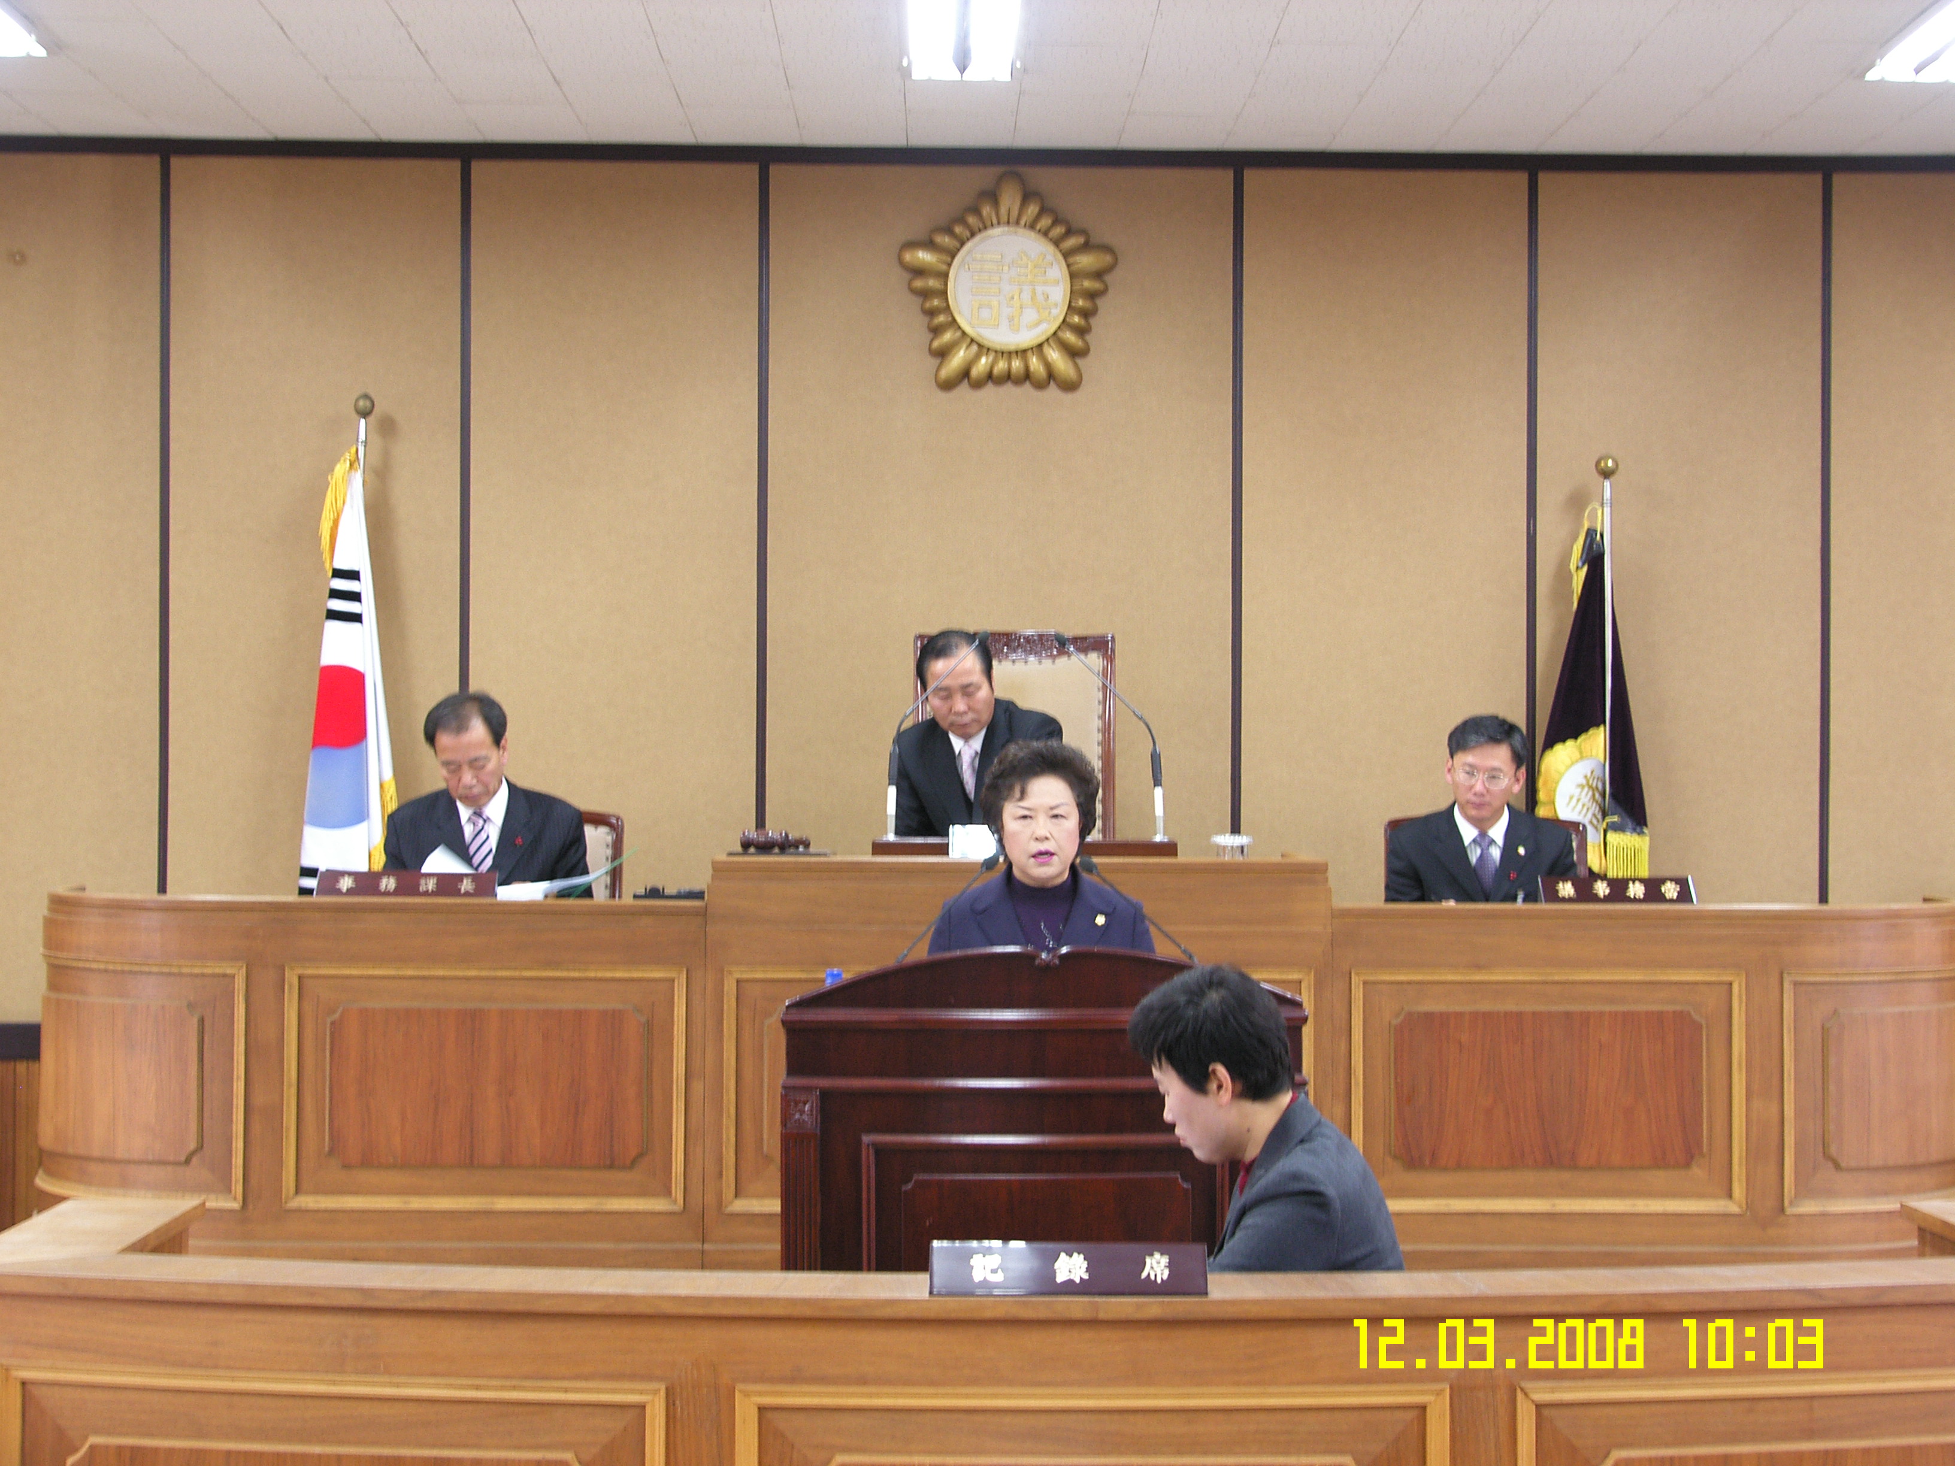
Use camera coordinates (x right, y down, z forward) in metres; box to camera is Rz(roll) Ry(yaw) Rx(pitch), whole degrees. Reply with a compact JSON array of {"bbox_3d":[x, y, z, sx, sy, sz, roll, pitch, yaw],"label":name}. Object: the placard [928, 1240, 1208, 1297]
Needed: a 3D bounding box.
[{"bbox_3d":[0.102,0.604,3.500,0.311,0.062,0.070,0,-1,-1],"label":"placard"}]

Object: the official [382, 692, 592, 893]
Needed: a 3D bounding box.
[{"bbox_3d":[-1.108,0.541,6.840,0.500,1.270,0.780,0,-1,1],"label":"official"}]

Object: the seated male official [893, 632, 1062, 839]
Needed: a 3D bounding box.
[{"bbox_3d":[-0.001,0.376,6.911,0.480,1.220,0.800,0,-1,2],"label":"seated male official"}]

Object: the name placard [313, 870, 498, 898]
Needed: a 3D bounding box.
[{"bbox_3d":[-1.140,0.302,6.200,0.360,0.055,0.070,0,-1,-1],"label":"name placard"}]

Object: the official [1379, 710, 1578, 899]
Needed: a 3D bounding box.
[{"bbox_3d":[1.148,0.589,6.870,0.500,1.270,0.780,0,-1,2],"label":"official"}]

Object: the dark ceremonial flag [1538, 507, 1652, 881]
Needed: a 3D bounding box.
[{"bbox_3d":[1.679,-0.042,8.492,0.320,1.100,0.240,0,-1,-1],"label":"dark ceremonial flag"}]

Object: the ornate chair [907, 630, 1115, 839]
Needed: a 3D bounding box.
[{"bbox_3d":[0.092,0.370,7.391,0.600,1.240,0.660,0,-1,-1],"label":"ornate chair"}]

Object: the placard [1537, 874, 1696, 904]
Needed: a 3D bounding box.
[{"bbox_3d":[1.277,0.311,6.200,0.315,0.055,0.070,0,-1,-1],"label":"placard"}]

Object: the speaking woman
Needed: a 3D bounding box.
[{"bbox_3d":[0.109,0.809,5.538,0.480,1.600,0.330,0,-1,2],"label":"speaking woman"}]

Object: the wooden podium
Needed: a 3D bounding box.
[{"bbox_3d":[0.099,0.950,5.111,0.830,1.220,0.520,0,-1,-1],"label":"wooden podium"}]

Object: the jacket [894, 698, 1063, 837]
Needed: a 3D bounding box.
[{"bbox_3d":[0.004,0.238,7.025,0.470,0.640,0.420,0,-1,2],"label":"jacket"}]

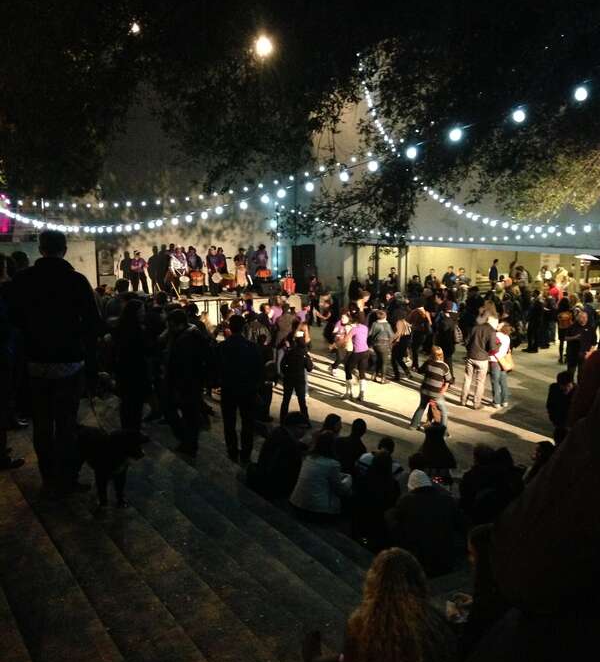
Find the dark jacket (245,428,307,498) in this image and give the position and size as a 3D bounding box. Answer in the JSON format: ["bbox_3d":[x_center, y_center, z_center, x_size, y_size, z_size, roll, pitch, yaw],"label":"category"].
[{"bbox_3d":[-0.220,1.368,7.950,0.600,0.670,0.500,6,9,40],"label":"dark jacket"}]

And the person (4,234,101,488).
[{"bbox_3d":[-1.747,0.211,5.450,0.600,1.820,0.400,-1,8,-8],"label":"person"}]

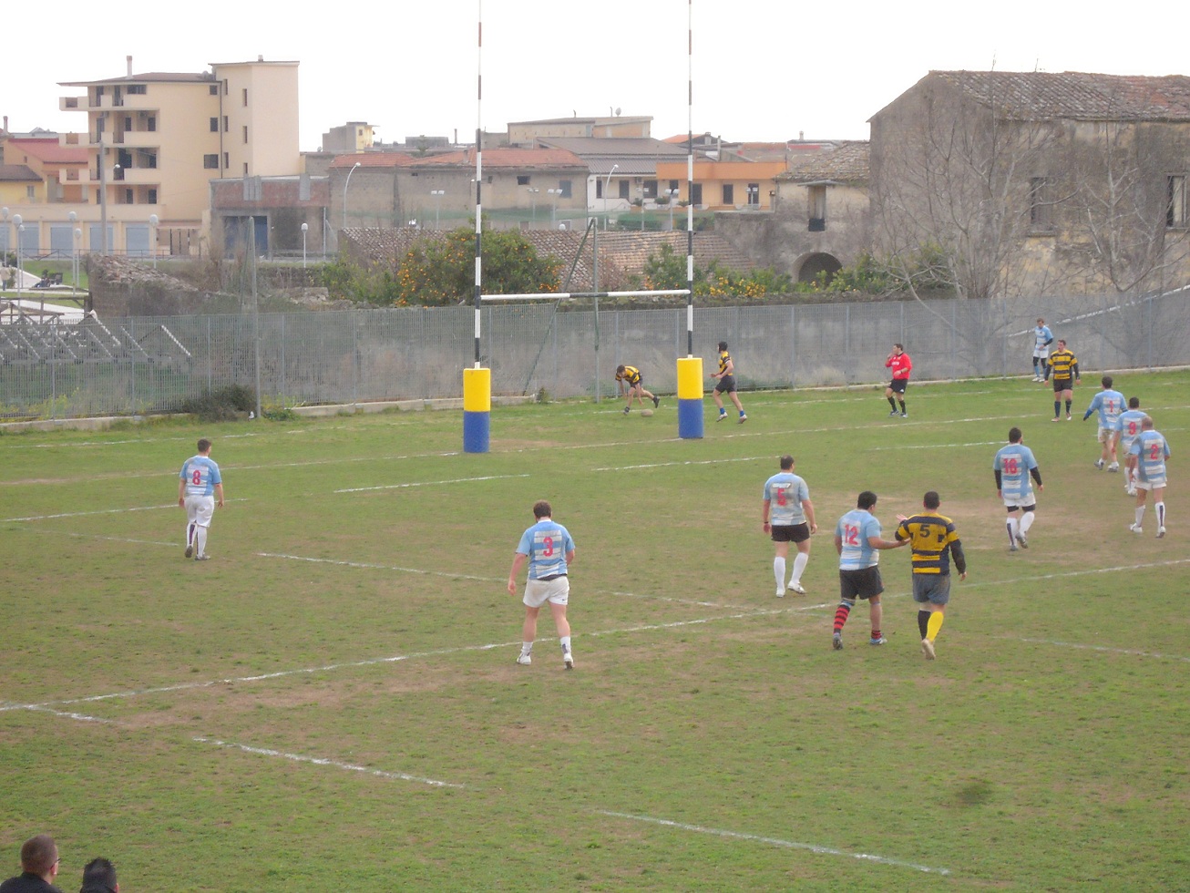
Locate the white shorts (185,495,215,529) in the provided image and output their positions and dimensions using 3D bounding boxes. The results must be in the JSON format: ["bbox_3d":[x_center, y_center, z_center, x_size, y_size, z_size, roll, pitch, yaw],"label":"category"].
[{"bbox_3d":[-5.582,0.920,54.400,0.390,0.480,0.320,1,4,12],"label":"white shorts"}]

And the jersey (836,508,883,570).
[{"bbox_3d":[3.033,1.061,44.160,0.470,0.690,0.320,3,5,32],"label":"jersey"}]

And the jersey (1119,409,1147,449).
[{"bbox_3d":[9.261,-0.304,66.200,0.600,0.700,0.370,0,4,4],"label":"jersey"}]

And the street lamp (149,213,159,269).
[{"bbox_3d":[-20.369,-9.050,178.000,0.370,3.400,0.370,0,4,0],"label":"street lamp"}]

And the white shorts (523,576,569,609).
[{"bbox_3d":[-0.538,1.611,42.477,0.490,0.370,0.330,0,4,0],"label":"white shorts"}]

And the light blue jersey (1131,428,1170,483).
[{"bbox_3d":[8.311,0.153,57.567,0.560,0.790,0.340,0,4,1],"label":"light blue jersey"}]

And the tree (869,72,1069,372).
[{"bbox_3d":[9.790,-5.862,100.500,5.200,7.900,5.000,0,4,0],"label":"tree"}]

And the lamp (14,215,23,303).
[{"bbox_3d":[-25.608,-8.161,171.156,0.380,4.300,0.380,0,4,0],"label":"lamp"}]

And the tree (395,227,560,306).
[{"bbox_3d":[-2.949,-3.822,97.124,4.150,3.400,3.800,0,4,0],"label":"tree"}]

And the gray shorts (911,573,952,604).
[{"bbox_3d":[3.761,1.584,43.000,0.430,0.370,0.330,1,4,14],"label":"gray shorts"}]

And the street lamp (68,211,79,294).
[{"bbox_3d":[-26.121,-9.627,193.156,0.380,4.300,0.380,0,4,0],"label":"street lamp"}]

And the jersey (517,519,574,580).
[{"bbox_3d":[-0.554,1.150,42.900,0.650,0.650,0.370,0,4,-6],"label":"jersey"}]

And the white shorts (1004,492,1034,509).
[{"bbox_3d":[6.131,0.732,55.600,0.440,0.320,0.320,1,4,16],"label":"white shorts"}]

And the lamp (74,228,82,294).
[{"bbox_3d":[-30.185,-10.869,225.000,0.380,3.750,0.380,0,4,0],"label":"lamp"}]

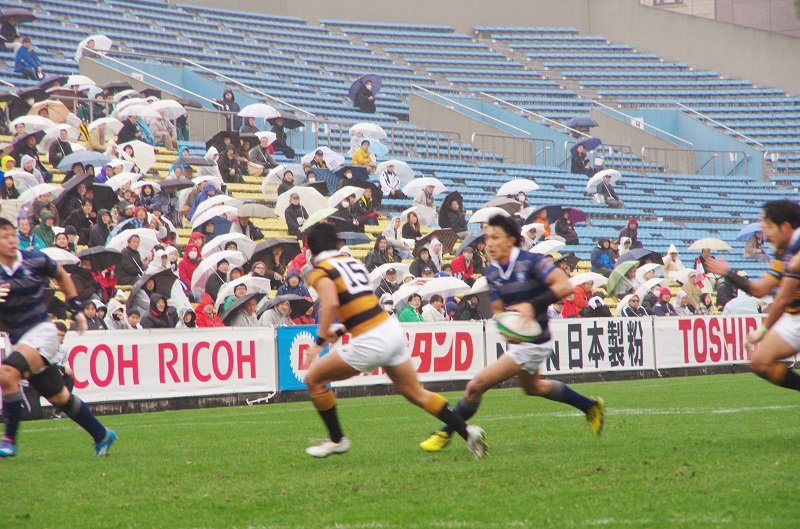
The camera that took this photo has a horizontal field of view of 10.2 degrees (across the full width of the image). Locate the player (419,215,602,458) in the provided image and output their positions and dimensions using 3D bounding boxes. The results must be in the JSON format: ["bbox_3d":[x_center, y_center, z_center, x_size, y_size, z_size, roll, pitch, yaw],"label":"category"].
[{"bbox_3d":[0.678,0.416,27.000,1.250,1.450,0.750,-1,-1,-40],"label":"player"}]

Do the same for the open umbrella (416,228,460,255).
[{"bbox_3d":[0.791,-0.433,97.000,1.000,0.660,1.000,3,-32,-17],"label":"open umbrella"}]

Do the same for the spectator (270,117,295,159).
[{"bbox_3d":[-2.842,-3.083,111.924,0.750,1.200,0.580,-3,-1,33],"label":"spectator"}]

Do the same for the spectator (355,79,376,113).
[{"bbox_3d":[-0.914,-5.035,136.909,0.750,1.200,0.580,-3,-1,42],"label":"spectator"}]

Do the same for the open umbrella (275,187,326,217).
[{"bbox_3d":[-1.920,-1.240,89.728,1.060,0.780,1.060,-21,-44,5],"label":"open umbrella"}]

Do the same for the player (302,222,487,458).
[{"bbox_3d":[-0.037,0.509,30.000,1.250,1.570,0.680,-1,0,32],"label":"player"}]

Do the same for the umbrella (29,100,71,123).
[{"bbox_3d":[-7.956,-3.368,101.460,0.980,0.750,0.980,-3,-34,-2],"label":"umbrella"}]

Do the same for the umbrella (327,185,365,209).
[{"bbox_3d":[-1.039,-1.329,93.877,0.980,0.780,0.980,-32,-19,14],"label":"umbrella"}]

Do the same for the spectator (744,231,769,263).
[{"bbox_3d":[9.146,-0.264,112.925,0.750,1.200,0.580,-3,-1,32],"label":"spectator"}]

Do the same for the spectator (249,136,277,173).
[{"bbox_3d":[-3.071,-2.300,103.000,0.560,1.240,0.800,-1,-1,-40],"label":"spectator"}]

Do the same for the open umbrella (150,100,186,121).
[{"bbox_3d":[-5.510,-3.444,104.460,1.000,0.780,1.000,6,-6,23],"label":"open umbrella"}]

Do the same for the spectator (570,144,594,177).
[{"bbox_3d":[5.598,-2.993,135.954,0.780,1.250,0.560,-2,-1,34],"label":"spectator"}]

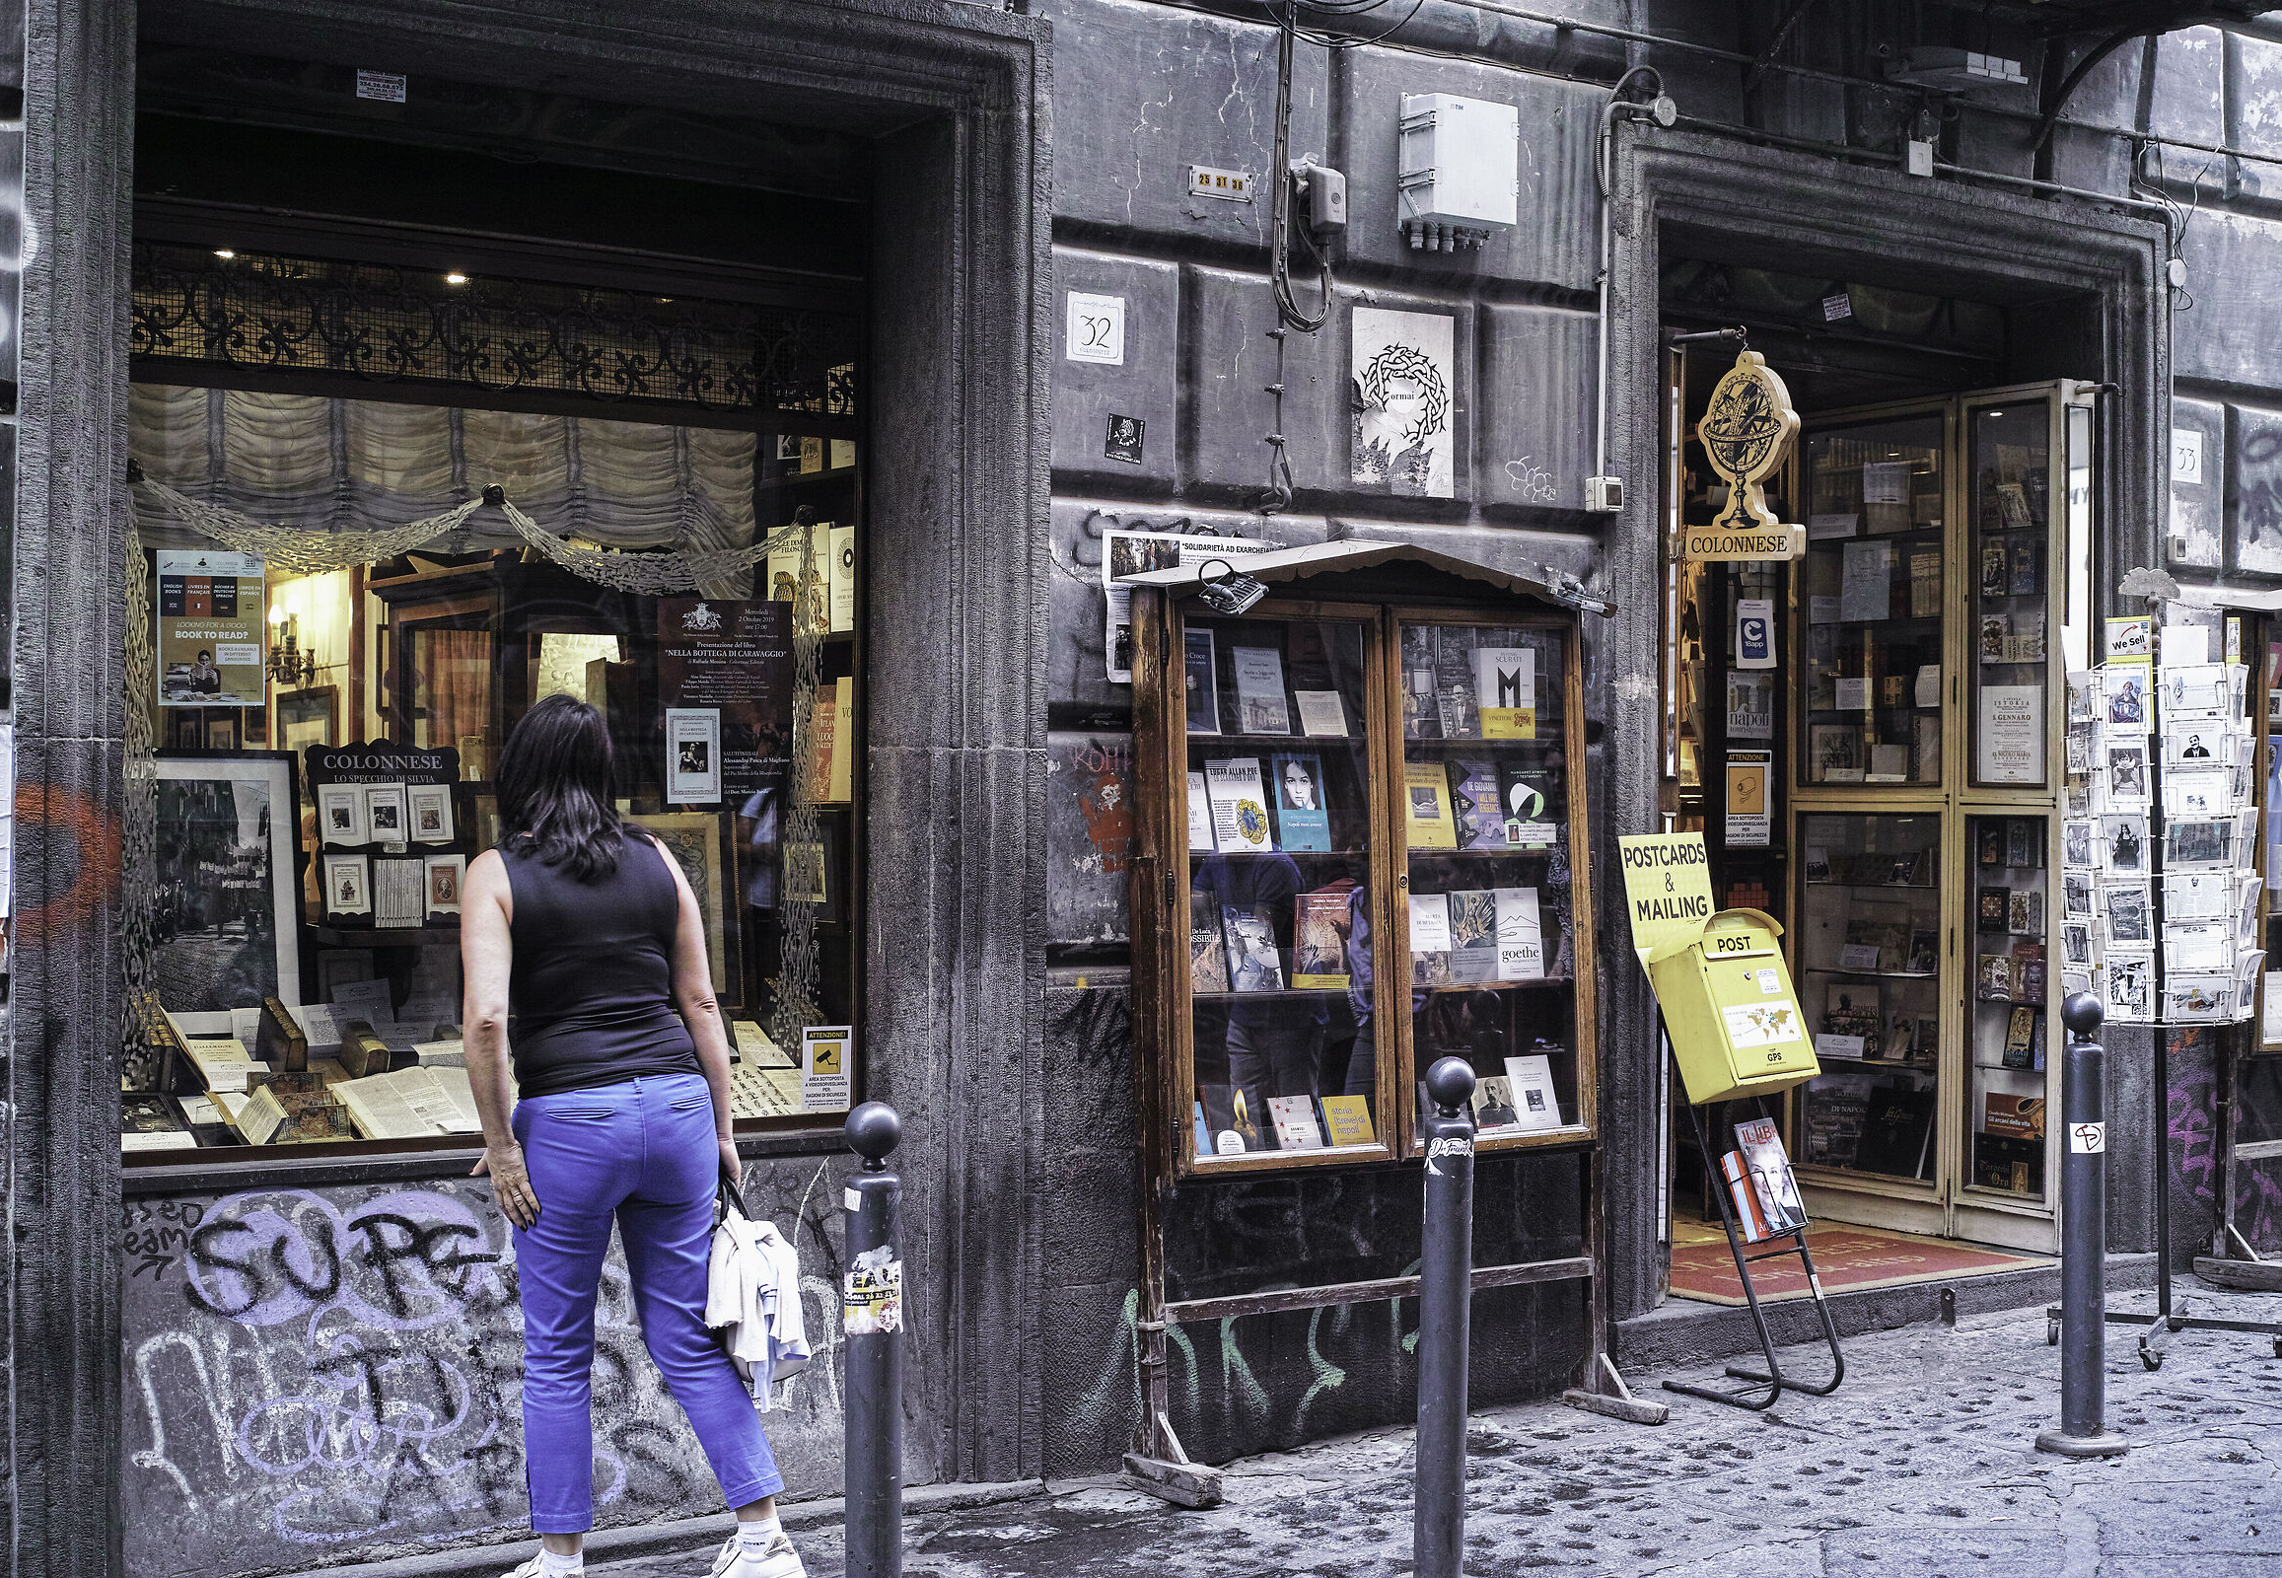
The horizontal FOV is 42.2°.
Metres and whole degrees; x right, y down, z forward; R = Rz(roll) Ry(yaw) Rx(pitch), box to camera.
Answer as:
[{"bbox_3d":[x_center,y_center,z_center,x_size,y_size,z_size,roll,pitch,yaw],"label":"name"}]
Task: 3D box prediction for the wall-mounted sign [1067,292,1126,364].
[{"bbox_3d":[-0.093,-0.996,6.396,0.146,0.145,0.012,1,-1,-33],"label":"wall-mounted sign"}]

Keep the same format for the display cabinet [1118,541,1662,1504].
[{"bbox_3d":[0.579,0.473,6.634,1.349,2.038,0.376,1,-1,-33],"label":"display cabinet"}]

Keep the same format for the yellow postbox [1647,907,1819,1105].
[{"bbox_3d":[1.434,0.528,7.141,0.280,0.415,0.180,1,-22,-34],"label":"yellow postbox"}]

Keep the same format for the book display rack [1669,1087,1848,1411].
[{"bbox_3d":[1.487,1.089,7.095,0.310,0.730,0.420,1,-1,-33],"label":"book display rack"}]

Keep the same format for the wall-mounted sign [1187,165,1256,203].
[{"bbox_3d":[0.183,-1.347,6.580,0.173,0.065,0.012,1,-1,-33],"label":"wall-mounted sign"}]

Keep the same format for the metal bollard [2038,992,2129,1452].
[{"bbox_3d":[2.059,0.943,6.464,0.203,0.989,0.203,1,-1,-33],"label":"metal bollard"}]

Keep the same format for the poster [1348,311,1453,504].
[{"bbox_3d":[0.615,-0.896,6.865,0.297,0.427,0.010,1,-1,-33],"label":"poster"}]

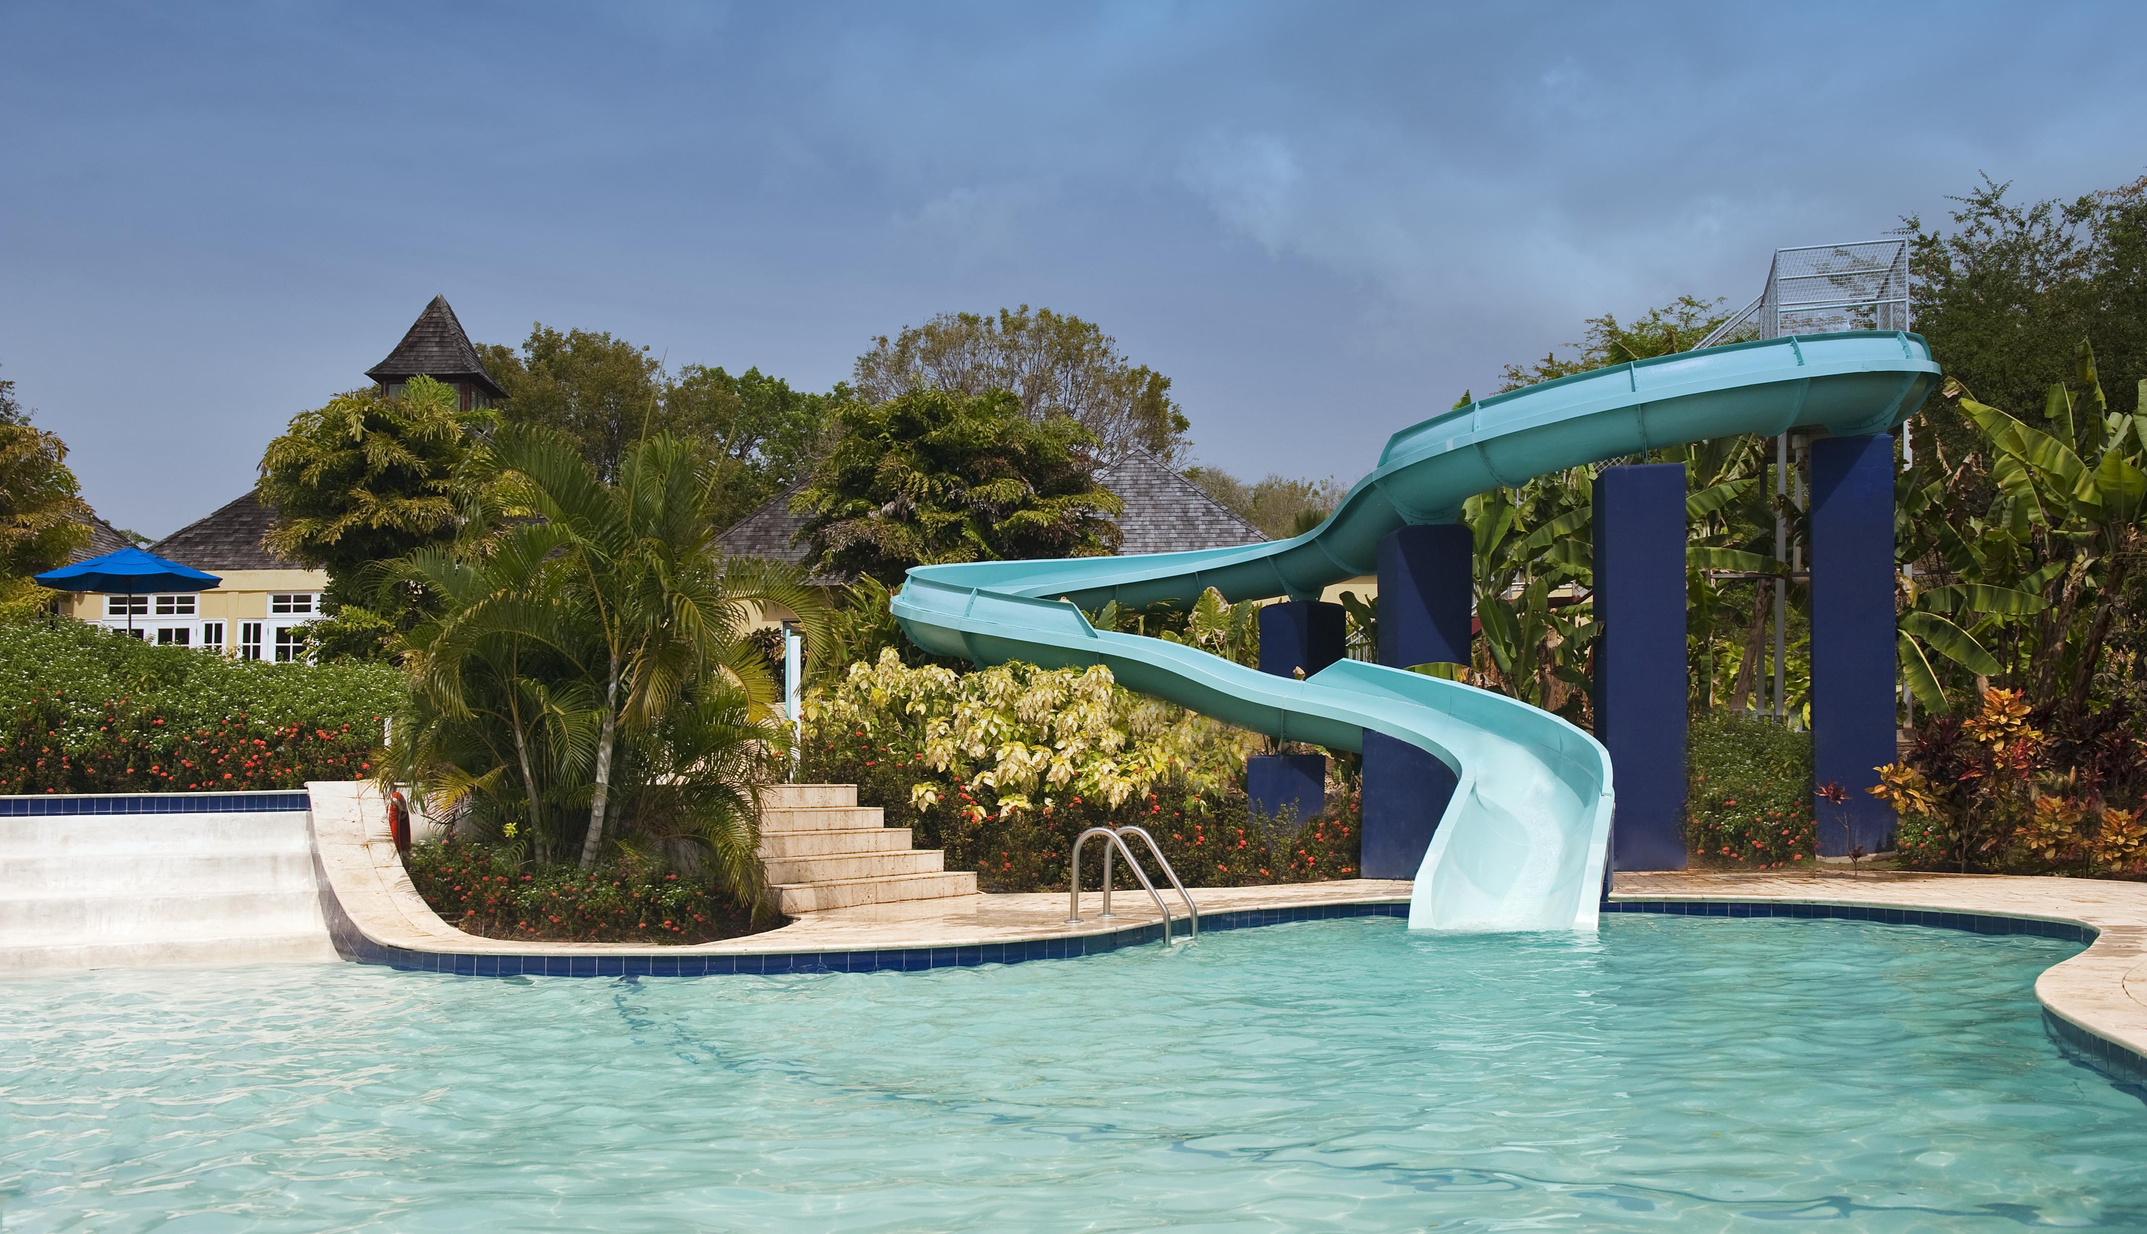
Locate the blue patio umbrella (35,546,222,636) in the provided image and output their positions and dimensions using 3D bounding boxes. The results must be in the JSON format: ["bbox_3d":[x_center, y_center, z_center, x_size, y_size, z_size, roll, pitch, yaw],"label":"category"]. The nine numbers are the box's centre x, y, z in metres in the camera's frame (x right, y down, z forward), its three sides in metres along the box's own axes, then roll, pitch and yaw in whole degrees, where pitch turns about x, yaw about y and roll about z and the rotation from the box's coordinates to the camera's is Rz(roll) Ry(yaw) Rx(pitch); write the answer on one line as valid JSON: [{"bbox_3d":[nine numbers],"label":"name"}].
[{"bbox_3d":[-12.750,0.250,25.000,2.600,2.400,2.600,0,-3,0],"label":"blue patio umbrella"}]

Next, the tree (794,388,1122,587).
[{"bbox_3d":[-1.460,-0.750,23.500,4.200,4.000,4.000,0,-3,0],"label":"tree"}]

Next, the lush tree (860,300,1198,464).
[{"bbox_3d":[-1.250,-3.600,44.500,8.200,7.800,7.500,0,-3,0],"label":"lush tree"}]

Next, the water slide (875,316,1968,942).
[{"bbox_3d":[3.600,-0.350,15.900,10.600,5.300,7.400,0,-3,5],"label":"water slide"}]

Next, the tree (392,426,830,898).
[{"bbox_3d":[-2.970,0.280,11.900,2.800,3.050,2.700,0,-3,0],"label":"tree"}]

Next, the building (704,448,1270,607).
[{"bbox_3d":[-1.450,-0.600,33.000,10.300,4.900,8.000,0,-3,0],"label":"building"}]

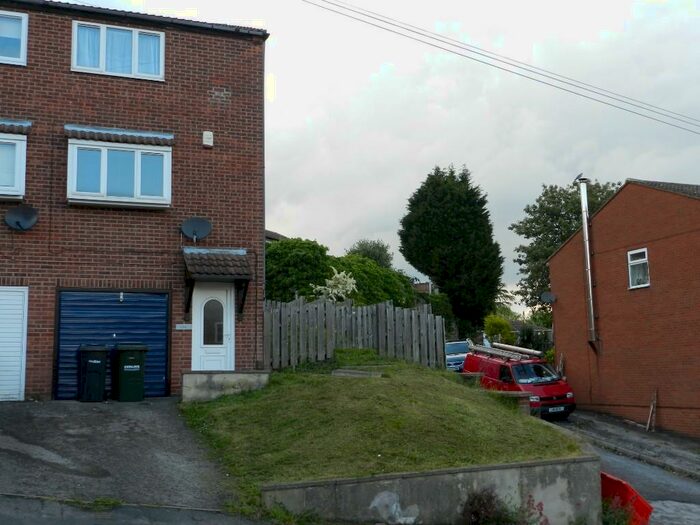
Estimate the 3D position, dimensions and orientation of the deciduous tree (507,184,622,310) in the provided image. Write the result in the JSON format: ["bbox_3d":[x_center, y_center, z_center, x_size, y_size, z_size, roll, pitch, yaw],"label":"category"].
[{"bbox_3d":[12.162,0.492,42.000,6.800,9.800,6.800,-4,-9,15],"label":"deciduous tree"}]

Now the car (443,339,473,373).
[{"bbox_3d":[4.534,4.142,33.500,1.750,1.480,4.200,-3,-1,9],"label":"car"}]

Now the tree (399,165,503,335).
[{"bbox_3d":[4.839,-0.144,37.000,5.008,9.149,5.008,0,-8,-10],"label":"tree"}]

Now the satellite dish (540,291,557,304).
[{"bbox_3d":[7.104,1.260,27.500,0.580,0.520,0.360,0,-8,-10],"label":"satellite dish"}]

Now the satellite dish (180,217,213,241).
[{"bbox_3d":[-2.956,-0.654,14.777,0.600,0.470,0.380,0,-8,-9],"label":"satellite dish"}]

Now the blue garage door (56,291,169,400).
[{"bbox_3d":[-4.404,1.536,14.353,2.000,2.000,0.090,2,-9,-21],"label":"blue garage door"}]

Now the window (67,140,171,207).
[{"bbox_3d":[-4.378,-1.658,14.657,1.901,1.185,0.250,2,-9,-21],"label":"window"}]

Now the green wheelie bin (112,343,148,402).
[{"bbox_3d":[-3.944,1.978,13.819,0.580,1.070,0.720,3,-9,-26],"label":"green wheelie bin"}]

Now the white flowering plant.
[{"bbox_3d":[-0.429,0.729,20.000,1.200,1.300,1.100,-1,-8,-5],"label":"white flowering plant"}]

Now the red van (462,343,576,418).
[{"bbox_3d":[5.809,4.117,26.814,1.880,2.120,4.750,-1,-3,-18],"label":"red van"}]

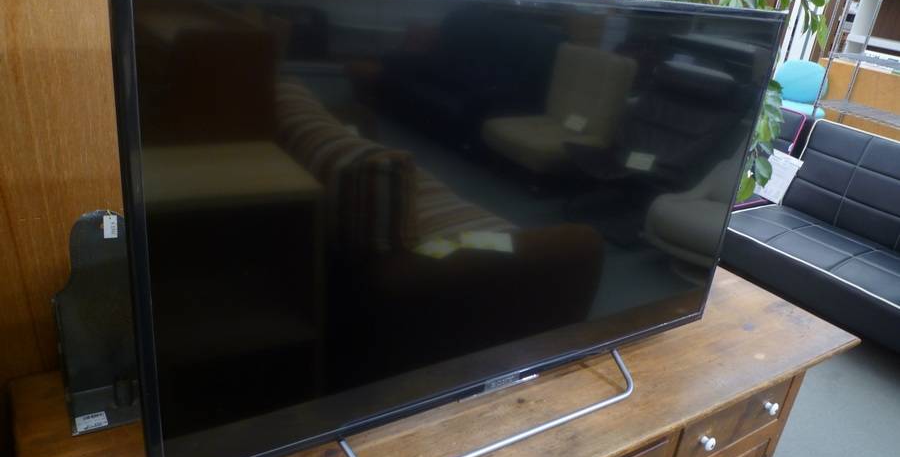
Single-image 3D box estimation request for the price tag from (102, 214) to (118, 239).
[{"bbox_3d":[-0.441,-0.002,0.846,0.016,0.032,0.002,-5,24,-35],"label":"price tag"}]

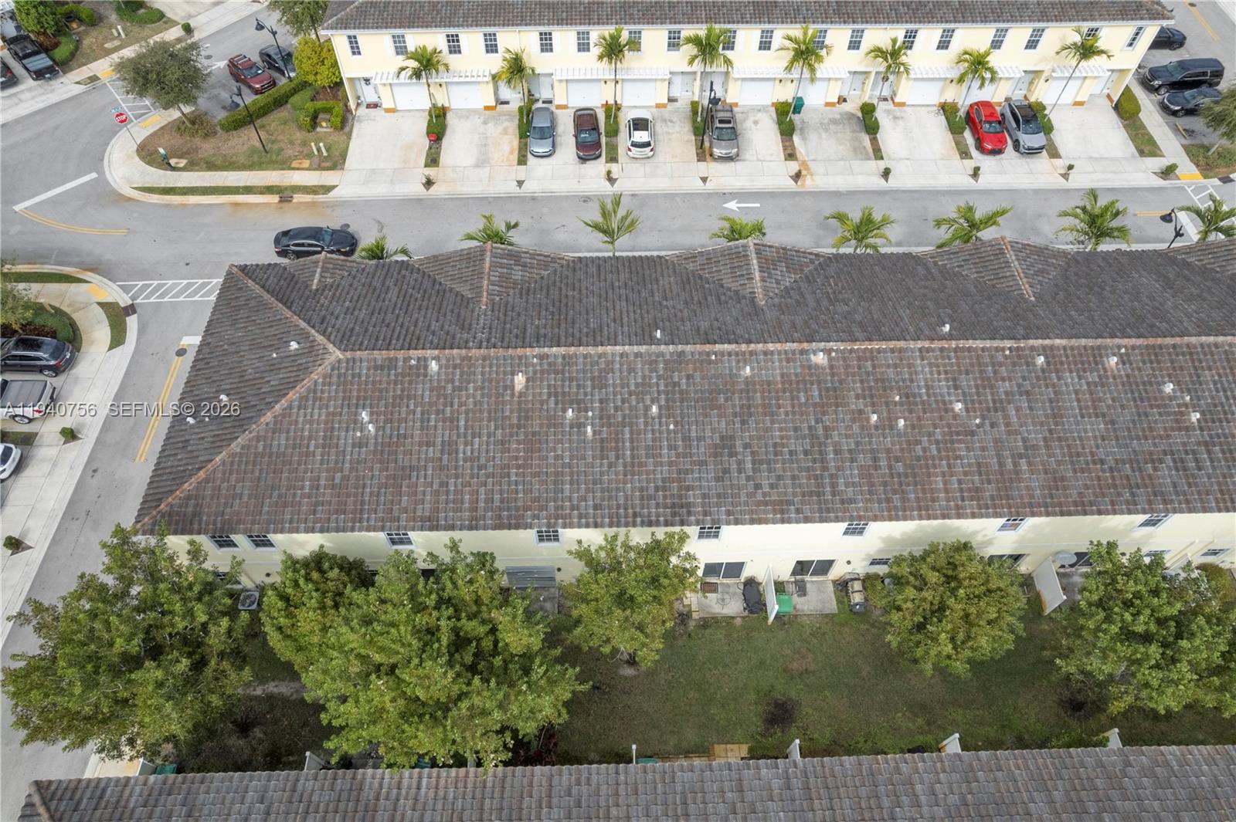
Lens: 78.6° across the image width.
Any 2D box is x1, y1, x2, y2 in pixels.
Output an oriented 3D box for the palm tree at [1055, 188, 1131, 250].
[{"bbox_3d":[24.491,-8.402,41.370,3.800,7.300,3.800,-1,56,-1],"label":"palm tree"}]

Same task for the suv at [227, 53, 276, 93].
[{"bbox_3d":[-27.595,-25.285,56.436,4.250,1.600,1.780,39,64,23],"label":"suv"}]

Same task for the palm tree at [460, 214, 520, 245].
[{"bbox_3d":[-6.854,-8.158,42.211,3.200,6.100,3.200,-1,56,-1],"label":"palm tree"}]

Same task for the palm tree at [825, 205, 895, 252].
[{"bbox_3d":[12.792,-8.583,42.347,3.600,6.400,3.600,-1,56,-1],"label":"palm tree"}]

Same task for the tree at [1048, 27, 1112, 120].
[{"bbox_3d":[29.794,-22.166,50.914,3.800,6.700,3.800,-1,57,-1],"label":"tree"}]

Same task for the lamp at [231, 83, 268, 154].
[{"bbox_3d":[-24.371,-18.682,49.626,0.650,5.150,1.650,13,57,8],"label":"lamp"}]

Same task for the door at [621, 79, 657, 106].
[{"bbox_3d":[1.549,-22.958,54.588,2.440,2.140,0.100,-1,56,-1],"label":"door"}]

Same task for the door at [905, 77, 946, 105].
[{"bbox_3d":[22.375,-23.199,54.554,2.440,2.100,0.150,-1,56,-1],"label":"door"}]

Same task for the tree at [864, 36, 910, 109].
[{"bbox_3d":[17.745,-21.857,51.303,3.000,6.400,3.000,-1,56,-1],"label":"tree"}]

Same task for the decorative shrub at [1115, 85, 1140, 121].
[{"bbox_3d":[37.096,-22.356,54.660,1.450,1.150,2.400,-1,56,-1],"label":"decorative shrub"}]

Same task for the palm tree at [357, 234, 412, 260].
[{"bbox_3d":[-12.853,-7.802,42.504,3.000,5.200,3.000,-1,56,-1],"label":"palm tree"}]

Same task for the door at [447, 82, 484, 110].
[{"bbox_3d":[-10.918,-22.575,53.991,2.450,2.130,0.150,-1,57,-1],"label":"door"}]

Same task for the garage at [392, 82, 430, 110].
[{"bbox_3d":[-14.833,-22.473,53.930,2.480,2.130,0.150,-1,57,-1],"label":"garage"}]

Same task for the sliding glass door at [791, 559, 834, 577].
[{"bbox_3d":[8.799,7.110,34.049,1.830,2.050,0.100,-1,56,-1],"label":"sliding glass door"}]

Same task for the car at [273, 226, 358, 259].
[{"bbox_3d":[-18.684,-10.477,46.541,4.980,1.460,1.850,-1,56,-1],"label":"car"}]

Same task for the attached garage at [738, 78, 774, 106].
[{"bbox_3d":[10.037,-22.911,54.180,2.440,2.130,0.200,-1,57,-1],"label":"attached garage"}]

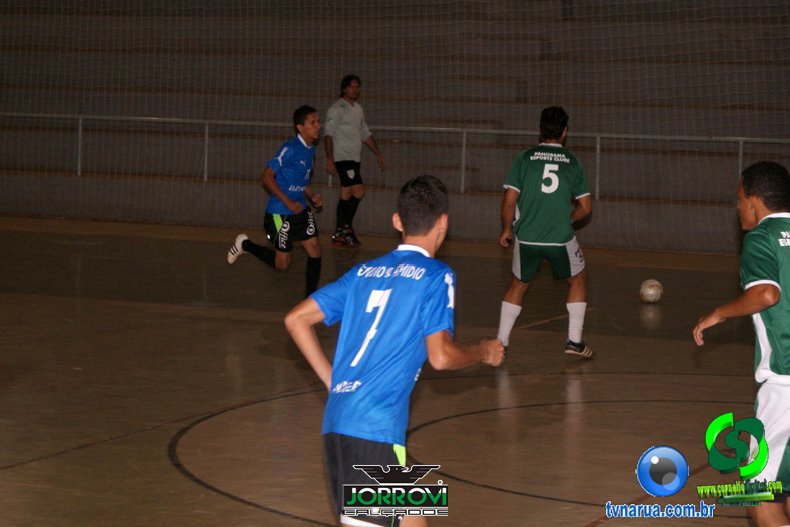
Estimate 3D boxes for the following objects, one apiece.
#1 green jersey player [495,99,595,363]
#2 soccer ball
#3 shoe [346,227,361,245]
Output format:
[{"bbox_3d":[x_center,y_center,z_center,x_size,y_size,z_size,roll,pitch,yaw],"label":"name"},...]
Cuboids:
[{"bbox_3d":[1.074,-0.232,16.450,0.630,1.760,0.480,2,6,12],"label":"green jersey player"},{"bbox_3d":[2.215,0.236,19.880,0.204,0.204,0.204,1,6,0],"label":"soccer ball"},{"bbox_3d":[-0.448,-0.278,24.600,0.110,0.135,0.280,-1,16,-25],"label":"shoe"}]

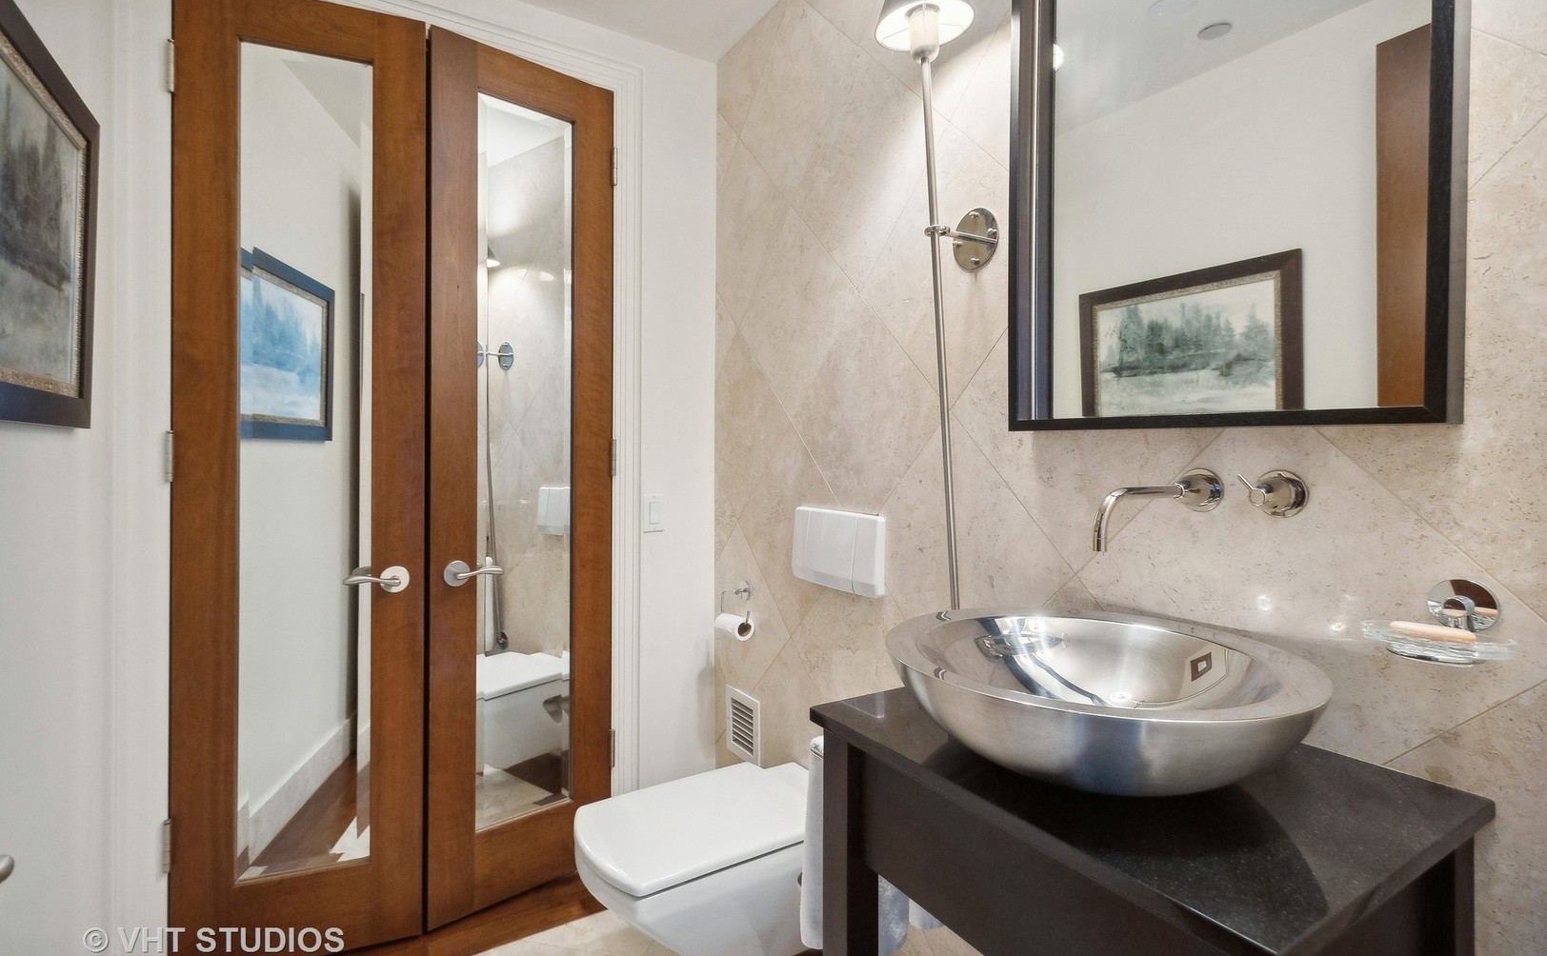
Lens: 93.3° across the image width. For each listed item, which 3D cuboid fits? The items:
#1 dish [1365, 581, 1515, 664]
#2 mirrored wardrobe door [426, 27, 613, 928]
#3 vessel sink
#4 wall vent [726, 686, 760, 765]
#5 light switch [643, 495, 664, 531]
[{"bbox_3d":[0.684,0.150,0.749,0.130,0.083,0.118,0,1,-31],"label":"dish"},{"bbox_3d":[-0.673,0.007,1.985,0.500,2.241,0.040,0,1,-41],"label":"mirrored wardrobe door"},{"bbox_3d":[0.376,0.270,0.870,0.475,0.132,0.475,0,1,0],"label":"vessel sink"},{"bbox_3d":[-0.095,0.740,2.157,0.012,0.200,0.200,0,1,-31],"label":"wall vent"},{"bbox_3d":[-0.360,0.109,2.208,0.070,0.116,0.009,0,1,-31],"label":"light switch"}]

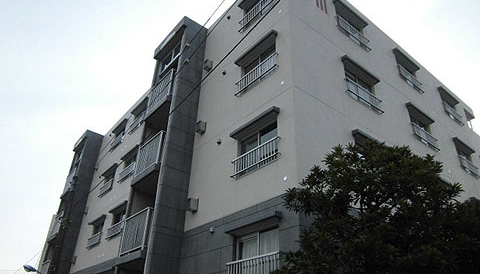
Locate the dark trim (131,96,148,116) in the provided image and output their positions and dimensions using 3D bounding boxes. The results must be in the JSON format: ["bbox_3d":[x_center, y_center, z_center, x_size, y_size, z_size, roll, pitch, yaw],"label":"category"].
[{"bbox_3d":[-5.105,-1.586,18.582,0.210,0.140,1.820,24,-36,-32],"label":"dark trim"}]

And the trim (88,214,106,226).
[{"bbox_3d":[-7.129,4.191,18.102,0.196,0.116,1.828,23,-36,-31],"label":"trim"}]

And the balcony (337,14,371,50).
[{"bbox_3d":[3.849,-3.429,12.146,1.770,0.490,0.140,24,-36,-31],"label":"balcony"}]

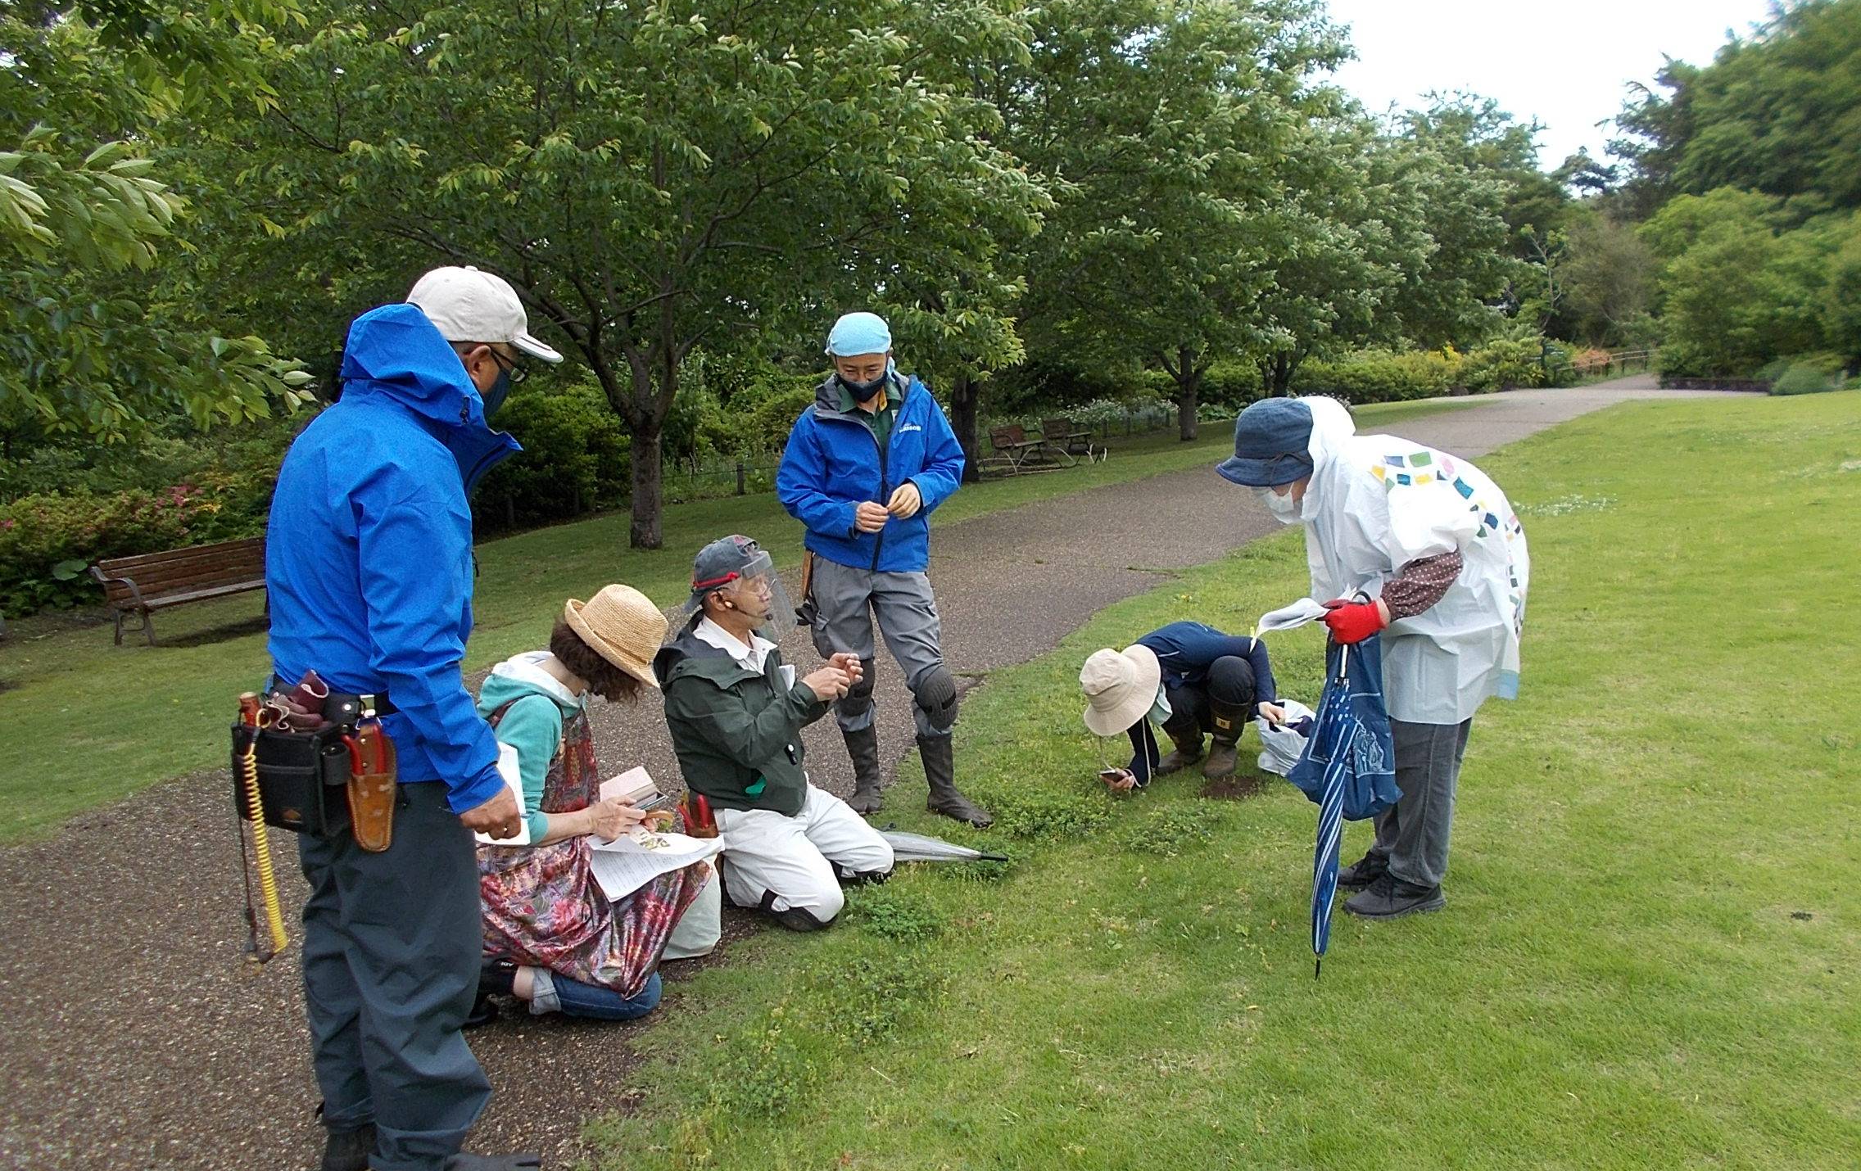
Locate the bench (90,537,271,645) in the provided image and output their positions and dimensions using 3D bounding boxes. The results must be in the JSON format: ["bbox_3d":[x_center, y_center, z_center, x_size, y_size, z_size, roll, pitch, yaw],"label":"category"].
[{"bbox_3d":[-7.028,0.063,13.500,0.600,0.780,1.800,4,10,29],"label":"bench"}]

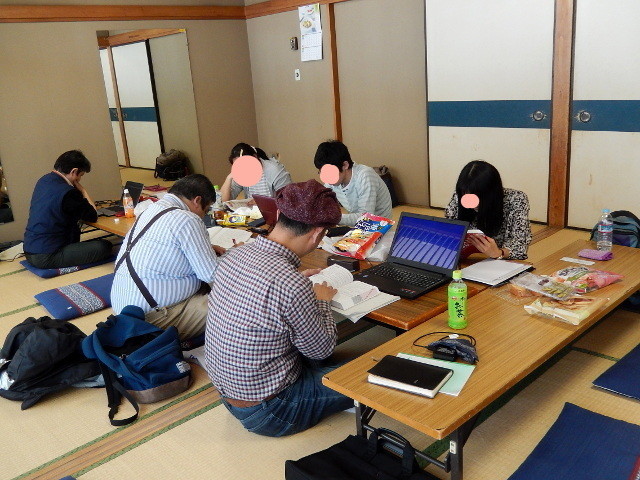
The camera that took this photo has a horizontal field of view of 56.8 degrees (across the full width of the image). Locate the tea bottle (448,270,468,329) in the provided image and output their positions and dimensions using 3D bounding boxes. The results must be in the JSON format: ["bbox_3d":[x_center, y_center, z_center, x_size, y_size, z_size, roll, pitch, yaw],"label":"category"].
[{"bbox_3d":[0.497,0.214,2.143,0.067,0.212,0.067,-4,16,1],"label":"tea bottle"}]

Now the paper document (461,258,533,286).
[{"bbox_3d":[0.768,0.134,2.633,0.300,0.020,0.225,-18,21,-40],"label":"paper document"}]

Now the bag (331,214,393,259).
[{"bbox_3d":[0.237,-0.025,3.134,0.240,0.060,0.310,11,49,43],"label":"bag"}]

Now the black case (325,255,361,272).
[{"bbox_3d":[0.116,0.112,2.836,0.053,0.043,0.164,-18,21,-40],"label":"black case"}]

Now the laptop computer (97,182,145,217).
[{"bbox_3d":[-1.549,-0.326,4.529,0.320,0.190,0.285,-18,21,-40],"label":"laptop computer"}]

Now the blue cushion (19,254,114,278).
[{"bbox_3d":[-1.887,0.138,4.501,0.590,0.050,0.570,-19,22,-41],"label":"blue cushion"}]

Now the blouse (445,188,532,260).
[{"bbox_3d":[0.897,-0.049,3.095,0.460,0.470,0.360,6,19,32],"label":"blouse"}]

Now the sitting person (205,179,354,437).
[{"bbox_3d":[-0.102,0.203,2.326,0.700,0.870,0.600,-19,22,-41],"label":"sitting person"}]

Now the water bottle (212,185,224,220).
[{"bbox_3d":[-0.714,-0.266,4.098,0.067,0.214,0.067,-19,22,-41],"label":"water bottle"}]

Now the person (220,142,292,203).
[{"bbox_3d":[-0.438,-0.360,4.449,0.660,0.780,0.580,-18,21,-40],"label":"person"}]

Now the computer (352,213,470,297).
[{"bbox_3d":[0.400,0.048,2.728,0.440,0.220,0.385,-19,22,-41],"label":"computer"}]

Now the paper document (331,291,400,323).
[{"bbox_3d":[0.161,0.255,2.400,0.297,0.012,0.215,-18,21,-40],"label":"paper document"}]

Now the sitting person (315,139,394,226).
[{"bbox_3d":[0.174,-0.208,3.695,0.680,0.820,0.580,-18,21,-40],"label":"sitting person"}]

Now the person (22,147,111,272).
[{"bbox_3d":[-1.927,-0.249,4.405,0.680,0.800,0.620,-18,21,-40],"label":"person"}]

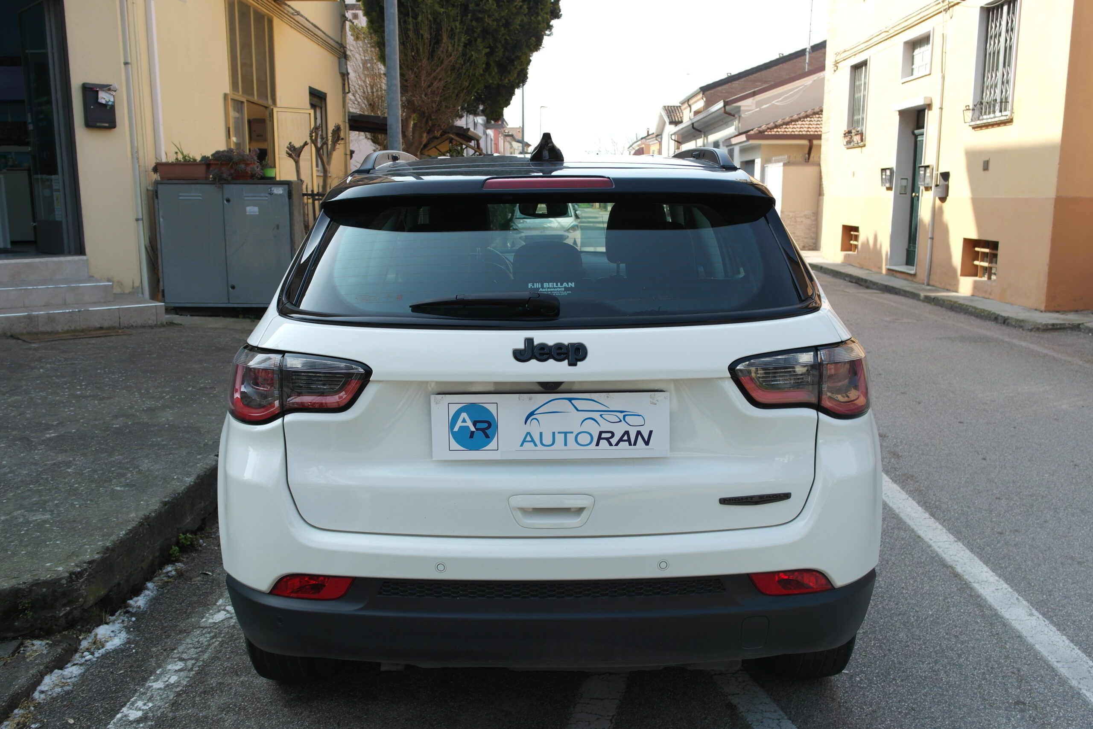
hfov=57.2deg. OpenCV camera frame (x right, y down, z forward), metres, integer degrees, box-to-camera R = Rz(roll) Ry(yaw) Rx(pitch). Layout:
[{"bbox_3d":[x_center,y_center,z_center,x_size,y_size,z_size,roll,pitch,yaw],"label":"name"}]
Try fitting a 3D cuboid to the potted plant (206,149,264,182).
[{"bbox_3d":[-2.800,-1.778,9.000,0.520,0.310,0.280,0,10,0],"label":"potted plant"}]

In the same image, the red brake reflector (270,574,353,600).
[{"bbox_3d":[-0.531,0.500,2.273,0.195,0.062,0.065,1,10,8],"label":"red brake reflector"}]

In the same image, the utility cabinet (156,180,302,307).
[{"bbox_3d":[-2.889,-1.119,9.170,1.220,1.130,0.450,0,11,0],"label":"utility cabinet"}]

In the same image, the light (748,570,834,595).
[{"bbox_3d":[0.549,0.487,2.242,0.208,0.055,0.050,-3,11,-14],"label":"light"}]

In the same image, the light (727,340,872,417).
[{"bbox_3d":[0.578,0.030,2.288,0.360,0.170,0.225,-1,11,-8],"label":"light"}]

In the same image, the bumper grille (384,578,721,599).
[{"bbox_3d":[0.010,0.496,2.213,0.770,0.048,0.040,-1,11,0],"label":"bumper grille"}]

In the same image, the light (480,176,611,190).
[{"bbox_3d":[0.003,-0.416,2.298,0.302,0.030,0.040,0,10,0],"label":"light"}]

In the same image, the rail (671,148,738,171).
[{"bbox_3d":[0.515,-0.708,3.510,0.075,0.100,1.550,-1,11,0],"label":"rail"}]

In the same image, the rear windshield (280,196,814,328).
[{"bbox_3d":[0.006,-0.259,2.296,1.170,0.360,0.090,-1,-21,0],"label":"rear windshield"}]

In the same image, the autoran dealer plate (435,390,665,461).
[{"bbox_3d":[0.006,0.135,2.192,0.522,0.147,0.015,-1,11,0],"label":"autoran dealer plate"}]

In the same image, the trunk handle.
[{"bbox_3d":[0.011,0.327,2.220,0.188,0.077,0.045,0,10,0],"label":"trunk handle"}]

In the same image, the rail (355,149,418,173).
[{"bbox_3d":[-0.495,-0.696,3.502,0.080,0.090,1.580,0,10,0],"label":"rail"}]

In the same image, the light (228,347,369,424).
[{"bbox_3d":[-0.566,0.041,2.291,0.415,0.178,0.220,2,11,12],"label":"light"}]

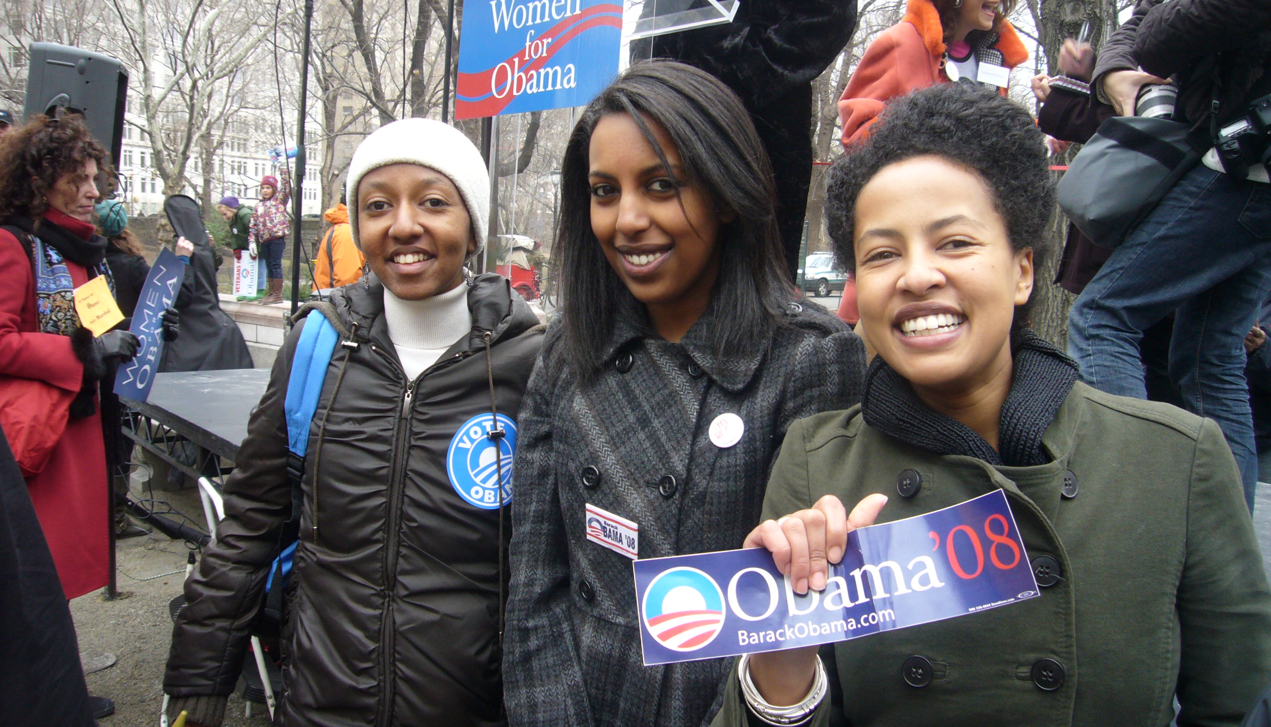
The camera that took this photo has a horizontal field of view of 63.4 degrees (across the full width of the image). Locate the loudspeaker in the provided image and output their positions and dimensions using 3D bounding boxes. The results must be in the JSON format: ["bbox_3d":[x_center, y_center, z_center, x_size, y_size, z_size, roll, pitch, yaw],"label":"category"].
[{"bbox_3d":[-2.699,-1.159,4.950,0.380,0.660,0.390,6,3,-17],"label":"loudspeaker"}]

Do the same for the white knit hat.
[{"bbox_3d":[-0.266,-0.213,1.250,0.178,0.178,0.215,-2,6,-3],"label":"white knit hat"}]

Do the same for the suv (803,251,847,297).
[{"bbox_3d":[8.090,-3.780,43.400,4.500,1.840,1.800,-3,8,-43],"label":"suv"}]

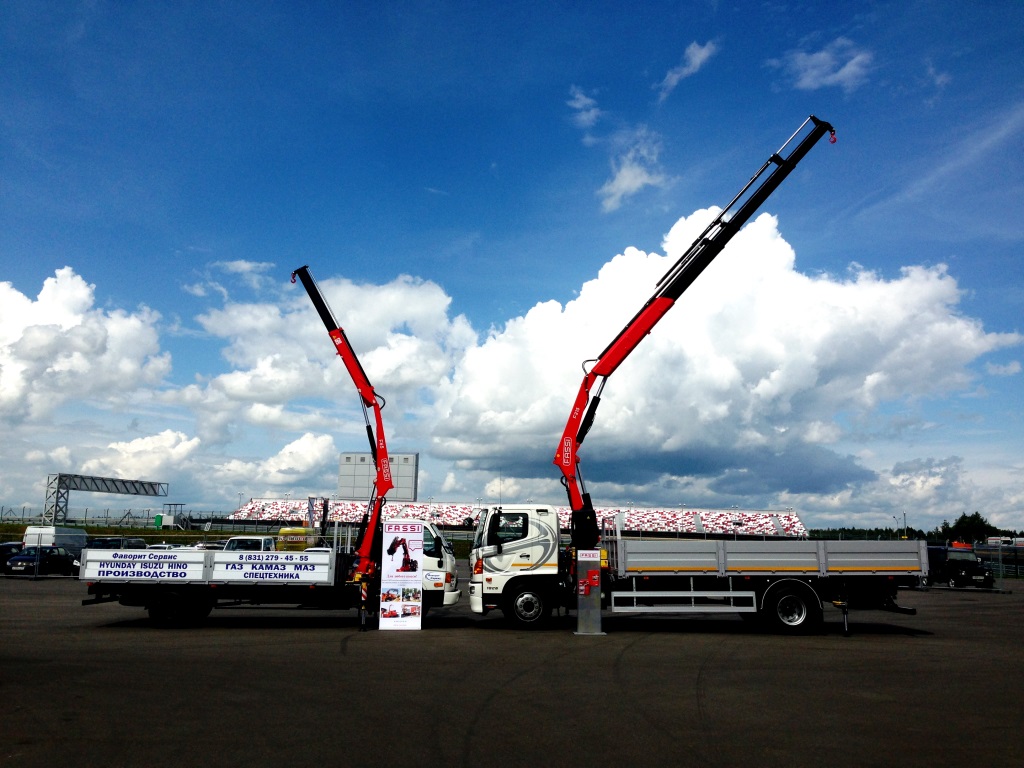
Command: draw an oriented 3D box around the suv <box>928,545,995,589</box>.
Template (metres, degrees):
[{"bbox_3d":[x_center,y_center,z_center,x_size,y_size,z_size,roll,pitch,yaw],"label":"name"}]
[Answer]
[{"bbox_3d":[21.330,8.980,47.200,1.810,2.020,4.450,2,-10,-3],"label":"suv"}]

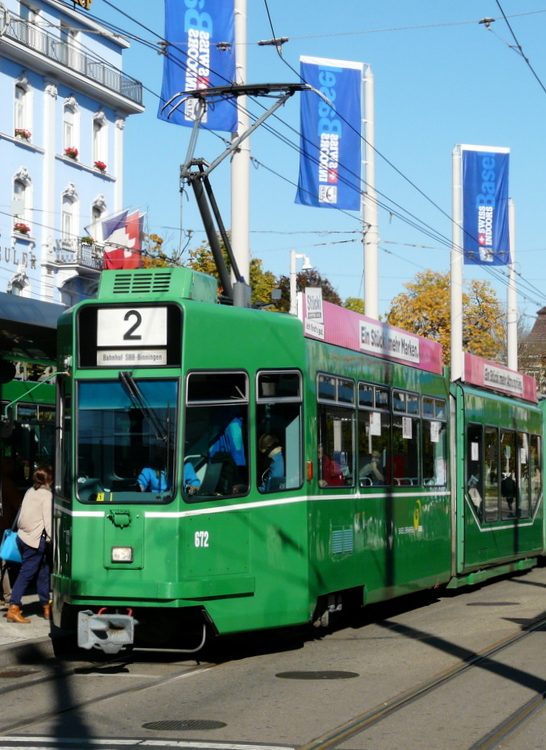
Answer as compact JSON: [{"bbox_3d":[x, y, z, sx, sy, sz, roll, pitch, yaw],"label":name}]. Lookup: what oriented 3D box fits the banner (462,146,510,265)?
[{"bbox_3d":[5.861,-4.661,48.600,1.450,3.250,0.120,2,-4,-25],"label":"banner"}]

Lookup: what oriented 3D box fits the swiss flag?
[{"bbox_3d":[-6.362,-5.606,74.000,1.900,2.700,0.400,-1,-3,19],"label":"swiss flag"}]

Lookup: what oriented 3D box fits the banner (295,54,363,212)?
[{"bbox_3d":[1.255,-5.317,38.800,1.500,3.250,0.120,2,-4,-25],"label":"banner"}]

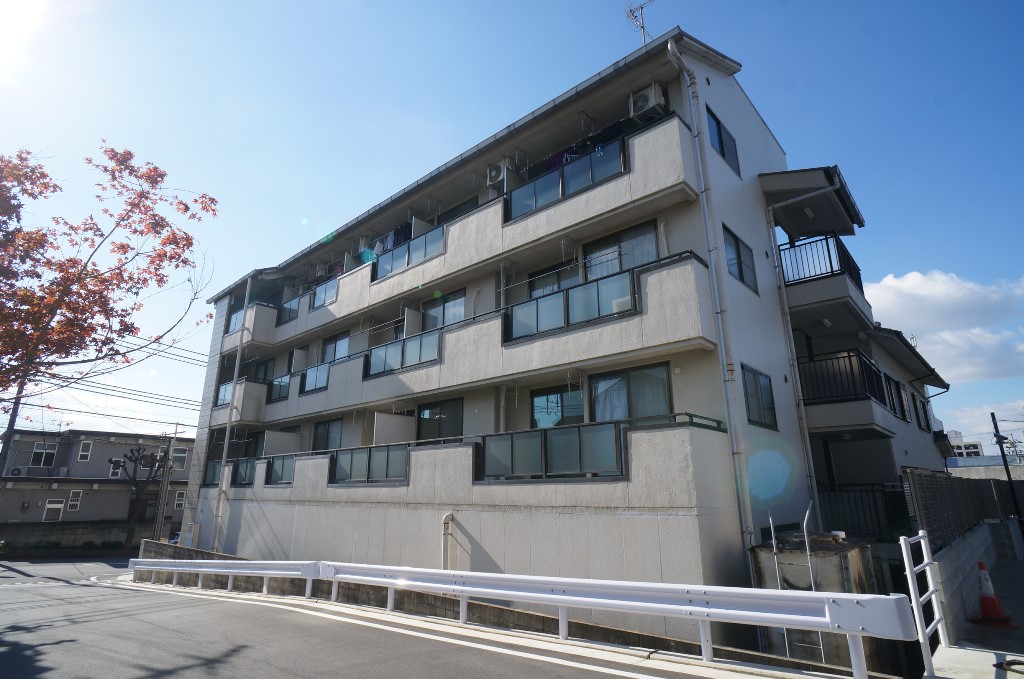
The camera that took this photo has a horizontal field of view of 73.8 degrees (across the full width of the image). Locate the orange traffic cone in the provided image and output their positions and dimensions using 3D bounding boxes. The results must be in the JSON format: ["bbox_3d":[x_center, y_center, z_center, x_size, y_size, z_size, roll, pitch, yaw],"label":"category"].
[{"bbox_3d":[5.898,3.134,8.454,0.400,0.700,0.400,-11,-19,30],"label":"orange traffic cone"}]

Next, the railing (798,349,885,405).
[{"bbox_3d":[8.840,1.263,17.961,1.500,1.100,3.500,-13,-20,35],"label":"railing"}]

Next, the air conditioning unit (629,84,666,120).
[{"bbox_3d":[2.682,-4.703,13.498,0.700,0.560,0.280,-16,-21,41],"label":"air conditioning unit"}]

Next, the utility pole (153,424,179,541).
[{"bbox_3d":[-18.304,7.871,36.000,0.500,6.800,0.500,6,-18,-25],"label":"utility pole"}]

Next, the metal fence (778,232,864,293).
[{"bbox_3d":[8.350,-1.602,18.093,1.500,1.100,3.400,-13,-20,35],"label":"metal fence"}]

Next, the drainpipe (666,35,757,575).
[{"bbox_3d":[3.569,-0.479,11.822,0.220,9.900,1.100,-13,-20,35],"label":"drainpipe"}]

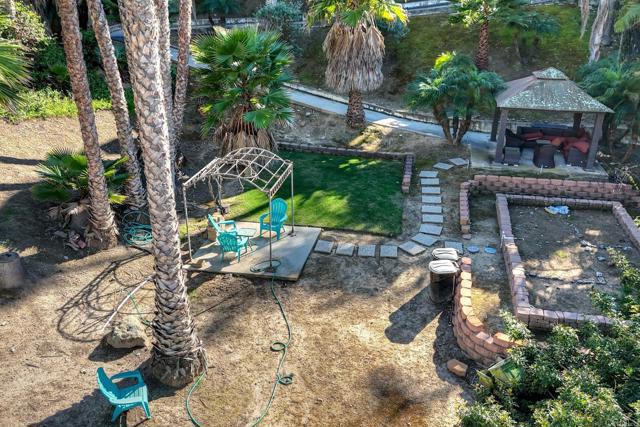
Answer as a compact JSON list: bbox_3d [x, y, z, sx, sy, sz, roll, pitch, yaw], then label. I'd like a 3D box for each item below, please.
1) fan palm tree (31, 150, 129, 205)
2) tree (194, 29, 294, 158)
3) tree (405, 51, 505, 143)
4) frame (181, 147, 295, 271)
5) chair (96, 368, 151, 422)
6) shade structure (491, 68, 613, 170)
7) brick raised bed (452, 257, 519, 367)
[{"bbox_3d":[-7.444,-0.710,14.286,2.950,1.950,2.850,0,23,0],"label":"fan palm tree"},{"bbox_3d":[-2.667,-4.088,17.415,3.700,5.000,3.700,0,23,0],"label":"tree"},{"bbox_3d":[5.225,-4.524,18.499,3.850,3.550,3.750,0,23,0],"label":"tree"},{"bbox_3d":[-2.054,-0.242,12.432,2.220,2.480,2.250,5,24,10],"label":"frame"},{"bbox_3d":[-3.408,3.047,7.971,0.800,0.900,0.730,-5,24,-13],"label":"chair"},{"bbox_3d":[8.455,-3.810,17.446,3.650,3.220,3.700,7,24,15],"label":"shade structure"},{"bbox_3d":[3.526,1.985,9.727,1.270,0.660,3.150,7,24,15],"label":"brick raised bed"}]

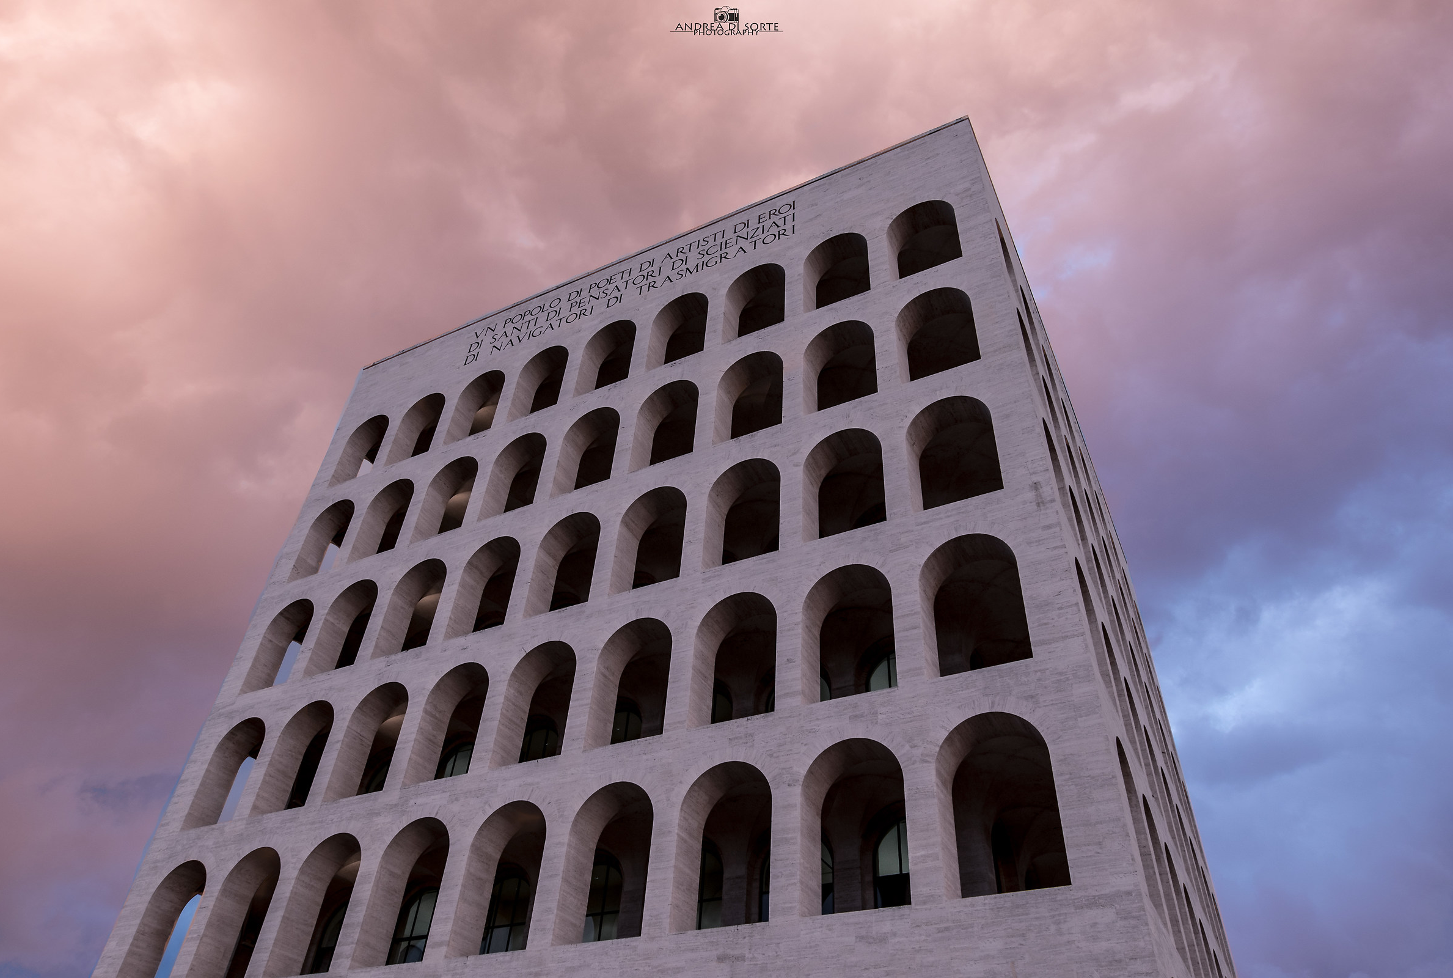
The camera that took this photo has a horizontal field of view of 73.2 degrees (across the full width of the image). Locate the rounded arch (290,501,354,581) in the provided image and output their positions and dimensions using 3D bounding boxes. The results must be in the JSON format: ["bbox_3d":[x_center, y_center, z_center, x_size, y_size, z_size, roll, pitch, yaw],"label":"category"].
[{"bbox_3d":[-23.988,3.507,60.223,3.710,5.840,1.800,-17,-46,22],"label":"rounded arch"}]

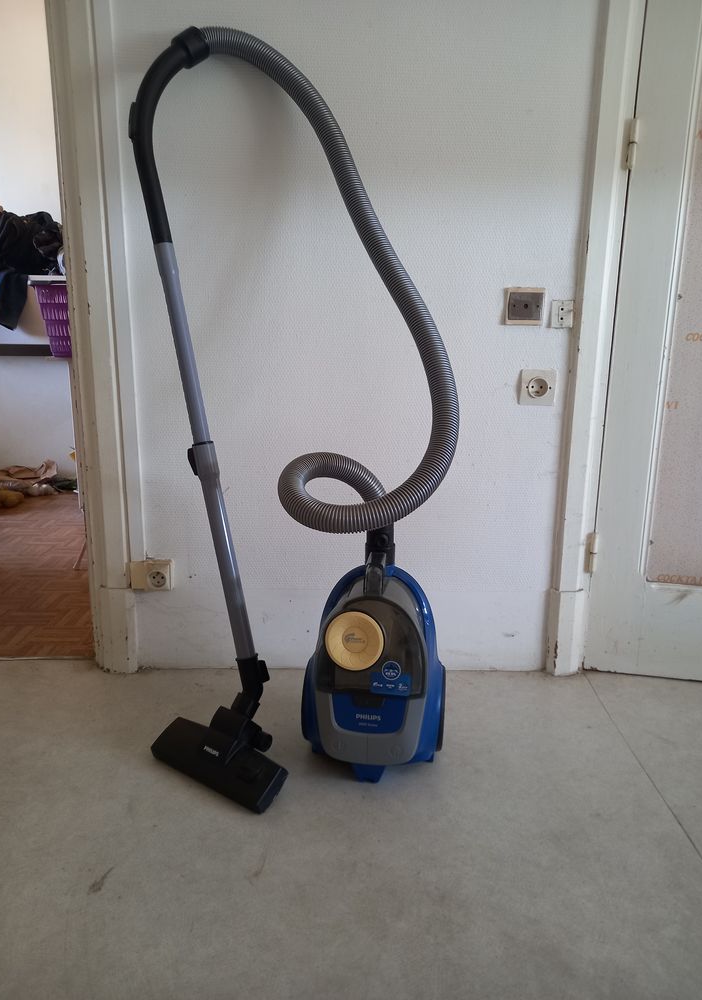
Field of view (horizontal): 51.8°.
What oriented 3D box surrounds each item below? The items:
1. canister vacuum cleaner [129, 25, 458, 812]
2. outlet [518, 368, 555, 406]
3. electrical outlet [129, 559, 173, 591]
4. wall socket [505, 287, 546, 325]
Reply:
[{"bbox_3d":[-0.108,-0.164,1.261,0.592,1.310,0.433,1,14,2],"label":"canister vacuum cleaner"},{"bbox_3d":[0.398,-0.240,1.544,0.075,0.076,0.016,0,14,0],"label":"outlet"},{"bbox_3d":[-0.449,0.169,1.636,0.087,0.064,0.036,0,14,0],"label":"electrical outlet"},{"bbox_3d":[0.360,-0.402,1.505,0.080,0.078,0.015,0,14,0],"label":"wall socket"}]

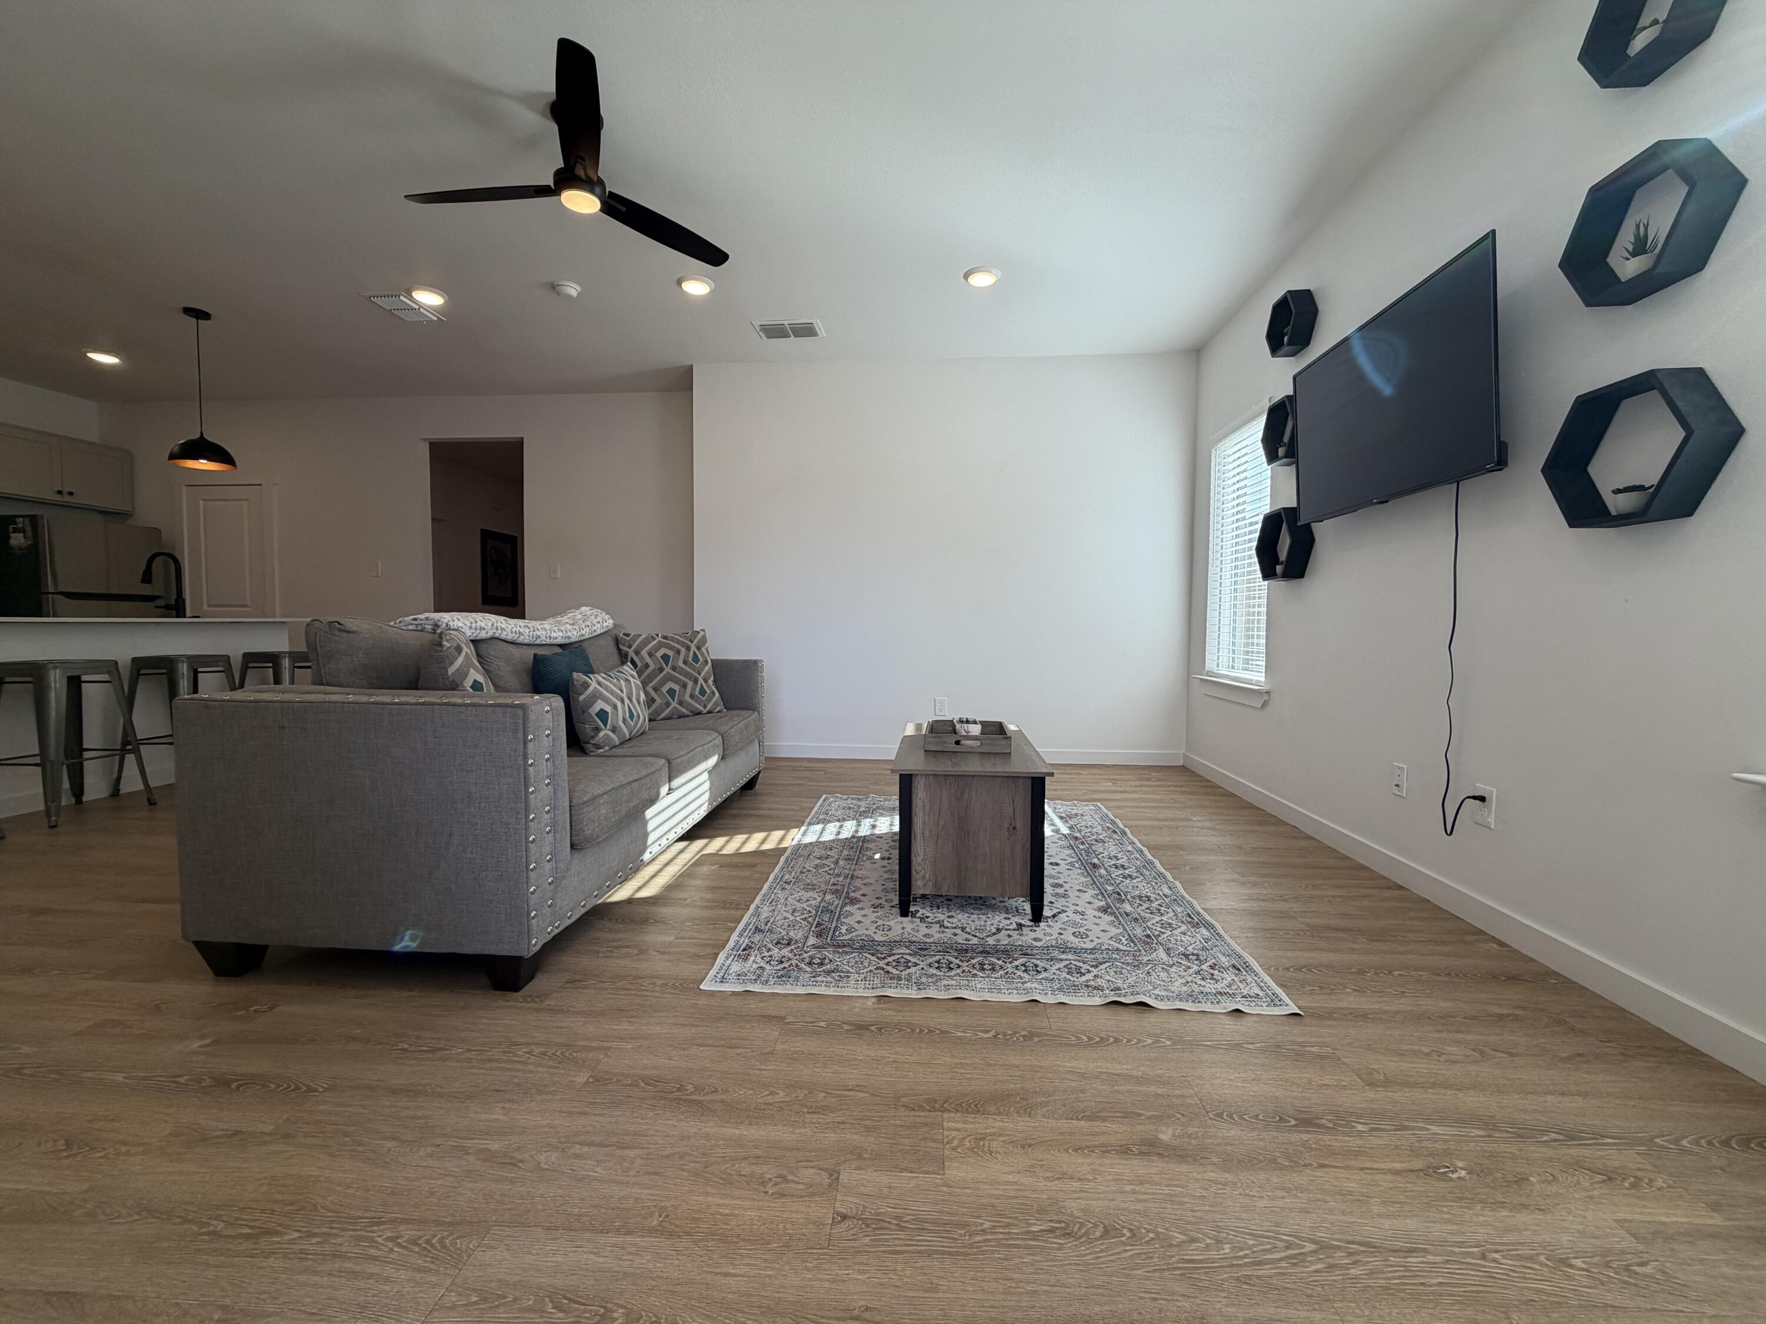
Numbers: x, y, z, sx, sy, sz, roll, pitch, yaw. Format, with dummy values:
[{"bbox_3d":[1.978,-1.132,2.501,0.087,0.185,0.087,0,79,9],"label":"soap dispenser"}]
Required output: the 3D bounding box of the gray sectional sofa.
[{"bbox_3d":[-1.271,0.311,3.039,0.936,0.965,2.410,1,3,5],"label":"gray sectional sofa"}]

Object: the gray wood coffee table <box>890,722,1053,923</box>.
[{"bbox_3d":[0.317,0.545,2.733,0.497,0.472,1.077,1,3,4],"label":"gray wood coffee table"}]

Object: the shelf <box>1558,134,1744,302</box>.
[{"bbox_3d":[1.771,-1.008,1.661,0.102,0.285,0.331,1,3,4],"label":"shelf"}]

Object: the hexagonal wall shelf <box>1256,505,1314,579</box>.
[{"bbox_3d":[1.932,-0.559,3.445,0.100,0.329,0.360,0,3,4],"label":"hexagonal wall shelf"}]

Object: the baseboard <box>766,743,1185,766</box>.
[{"bbox_3d":[0.357,0.639,4.951,3.360,0.095,0.016,1,3,4],"label":"baseboard"}]

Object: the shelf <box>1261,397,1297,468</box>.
[{"bbox_3d":[1.899,-1.075,3.344,0.104,0.280,0.328,1,3,4],"label":"shelf"}]

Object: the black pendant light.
[{"bbox_3d":[-3.989,-1.593,4.176,0.294,0.877,0.294,0,3,4],"label":"black pendant light"}]

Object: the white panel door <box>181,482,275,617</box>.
[{"bbox_3d":[-5.421,-0.441,5.940,0.760,2.060,0.050,1,3,4],"label":"white panel door"}]

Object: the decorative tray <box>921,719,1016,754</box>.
[{"bbox_3d":[0.332,0.288,2.792,0.312,0.064,0.394,1,3,5],"label":"decorative tray"}]

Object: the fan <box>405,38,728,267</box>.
[{"bbox_3d":[-1.130,-1.789,2.522,1.220,0.335,1.250,1,3,4],"label":"fan"}]

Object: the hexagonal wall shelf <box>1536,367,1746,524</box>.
[{"bbox_3d":[1.823,-0.506,1.738,0.100,0.338,0.389,0,3,4],"label":"hexagonal wall shelf"}]

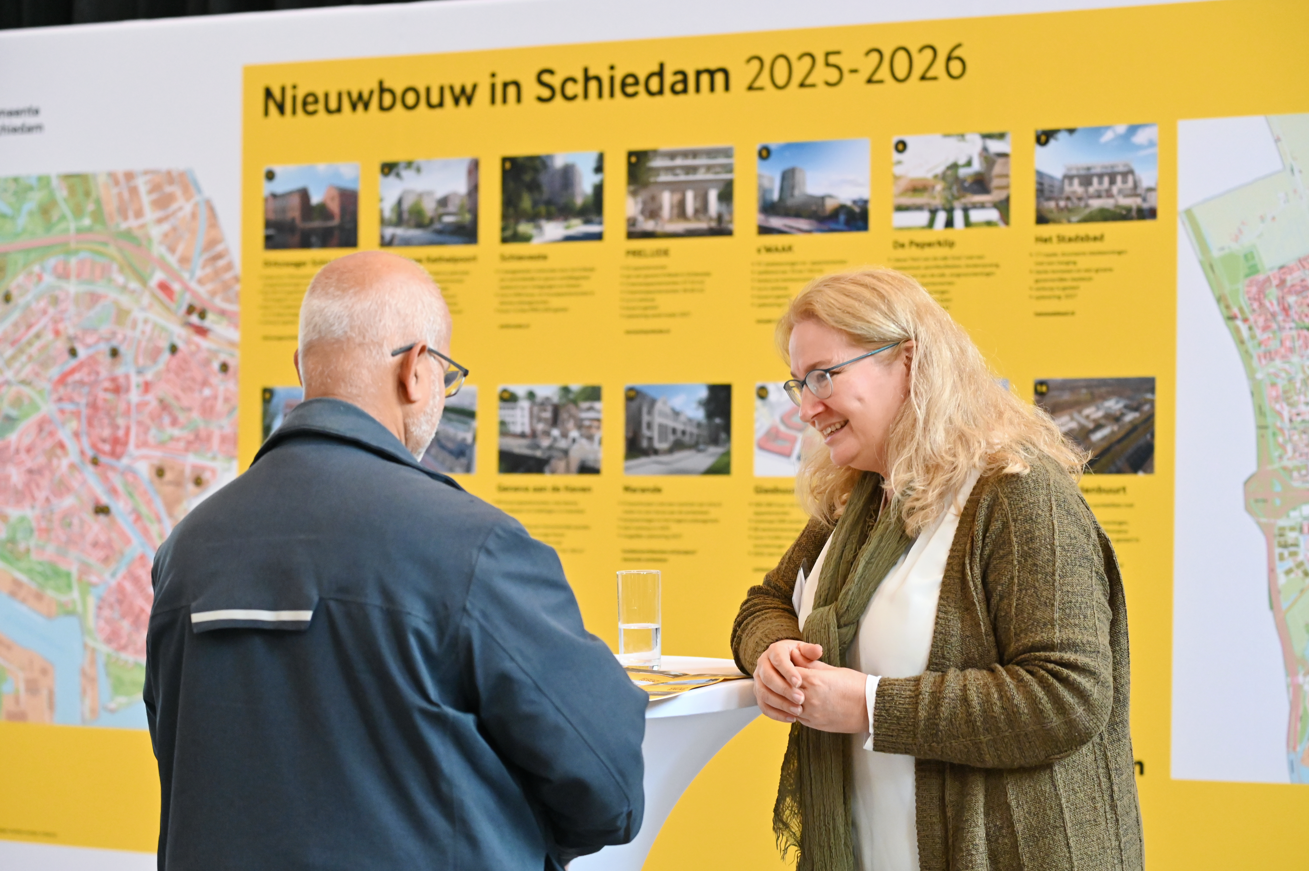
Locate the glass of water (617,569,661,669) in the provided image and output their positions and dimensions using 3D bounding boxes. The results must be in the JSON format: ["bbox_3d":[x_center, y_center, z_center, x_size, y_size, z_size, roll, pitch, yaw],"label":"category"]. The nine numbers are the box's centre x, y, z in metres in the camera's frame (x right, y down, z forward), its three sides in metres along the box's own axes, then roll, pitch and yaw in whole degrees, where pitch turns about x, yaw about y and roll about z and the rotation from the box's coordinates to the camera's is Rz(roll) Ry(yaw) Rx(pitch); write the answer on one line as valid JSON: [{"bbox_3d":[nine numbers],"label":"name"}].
[{"bbox_3d":[-0.020,0.240,4.480,0.058,0.125,0.058,-1,2,0],"label":"glass of water"}]

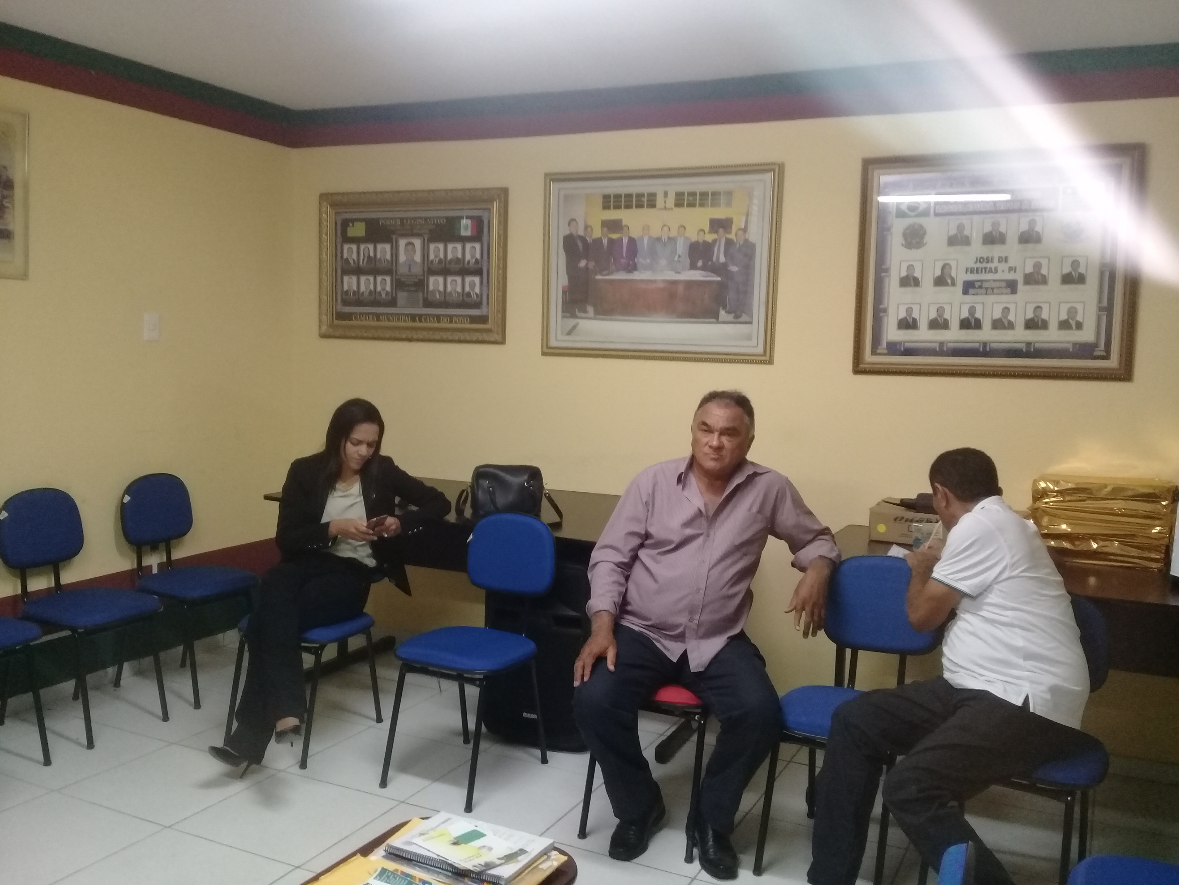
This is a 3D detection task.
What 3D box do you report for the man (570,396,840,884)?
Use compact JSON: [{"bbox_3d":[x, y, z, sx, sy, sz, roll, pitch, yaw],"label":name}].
[{"bbox_3d":[0.359,0.491,2.962,0.640,1.265,0.700,4,6,19],"label":"man"}]

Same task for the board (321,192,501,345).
[{"bbox_3d":[-0.765,-0.752,4.518,0.967,0.631,0.045,5,6,26],"label":"board"}]

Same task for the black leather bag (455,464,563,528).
[{"bbox_3d":[-0.287,0.172,3.731,0.320,0.175,0.160,2,5,-1],"label":"black leather bag"}]

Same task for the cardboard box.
[{"bbox_3d":[1.122,0.269,3.519,0.320,0.120,0.230,4,6,24],"label":"cardboard box"}]

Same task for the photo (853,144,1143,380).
[{"bbox_3d":[1.336,-0.589,3.512,0.878,0.746,0.045,5,6,26],"label":"photo"}]

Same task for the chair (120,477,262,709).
[{"bbox_3d":[-1.559,0.541,4.087,0.510,0.820,0.440,5,6,26],"label":"chair"}]

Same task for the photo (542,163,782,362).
[{"bbox_3d":[0.253,-0.677,4.030,0.963,0.717,0.045,5,6,26],"label":"photo"}]

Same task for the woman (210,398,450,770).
[{"bbox_3d":[-0.877,0.446,3.504,0.550,1.175,0.680,4,6,21],"label":"woman"}]

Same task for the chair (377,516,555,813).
[{"bbox_3d":[-0.366,0.652,3.357,0.440,0.820,0.510,5,6,29],"label":"chair"}]

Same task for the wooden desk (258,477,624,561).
[{"bbox_3d":[-0.343,0.619,4.002,1.620,0.765,0.800,5,6,26],"label":"wooden desk"}]

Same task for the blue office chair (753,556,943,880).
[{"bbox_3d":[0.725,0.735,2.881,0.440,0.820,0.510,5,6,29],"label":"blue office chair"}]

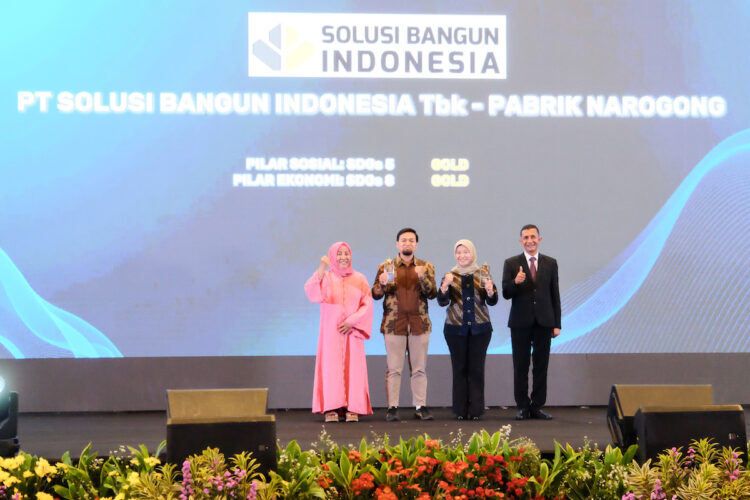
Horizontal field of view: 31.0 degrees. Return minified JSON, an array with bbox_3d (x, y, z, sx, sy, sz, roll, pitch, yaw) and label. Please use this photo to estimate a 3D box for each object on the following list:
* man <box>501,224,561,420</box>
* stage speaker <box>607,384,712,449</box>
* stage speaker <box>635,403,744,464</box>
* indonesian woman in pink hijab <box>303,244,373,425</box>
[{"bbox_3d":[1.364,0.631,11.916,0.520,1.700,0.340,0,-1,2],"label":"man"},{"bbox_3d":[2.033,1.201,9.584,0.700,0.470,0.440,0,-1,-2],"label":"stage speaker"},{"bbox_3d":[2.085,1.230,8.984,0.690,0.390,0.380,0,-1,-8],"label":"stage speaker"},{"bbox_3d":[-0.312,0.699,11.815,0.610,1.570,0.420,0,-1,2],"label":"indonesian woman in pink hijab"}]

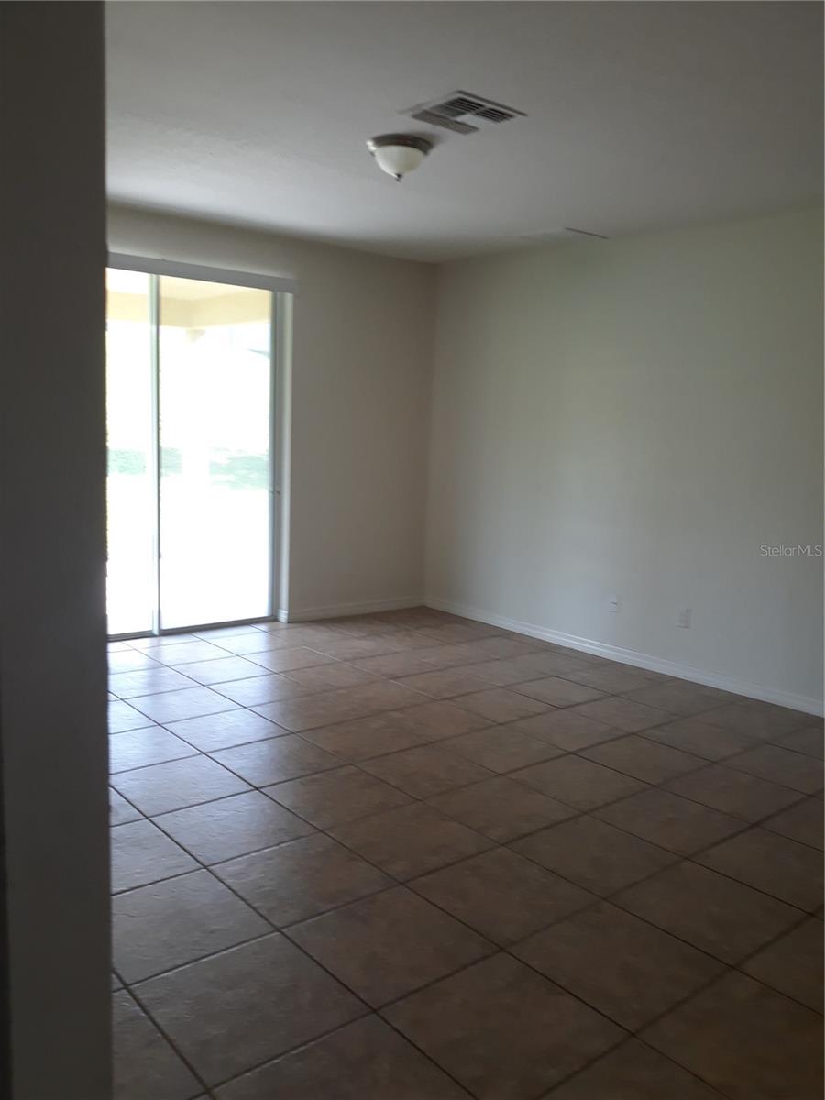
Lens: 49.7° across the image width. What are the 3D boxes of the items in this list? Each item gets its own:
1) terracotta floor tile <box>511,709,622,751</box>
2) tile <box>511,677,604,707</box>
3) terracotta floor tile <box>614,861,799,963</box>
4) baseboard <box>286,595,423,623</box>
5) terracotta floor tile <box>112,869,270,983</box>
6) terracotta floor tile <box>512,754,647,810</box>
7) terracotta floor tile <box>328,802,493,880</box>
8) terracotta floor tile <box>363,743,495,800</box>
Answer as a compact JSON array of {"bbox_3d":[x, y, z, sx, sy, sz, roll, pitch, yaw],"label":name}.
[{"bbox_3d":[0.768,0.903,4.447,0.454,0.012,0.452,-4,10,-40],"label":"terracotta floor tile"},{"bbox_3d":[0.825,0.816,5.108,0.457,0.010,0.457,-4,10,-39],"label":"tile"},{"bbox_3d":[0.935,1.139,2.821,0.454,0.012,0.452,-4,10,-40],"label":"terracotta floor tile"},{"bbox_3d":[-0.420,0.462,6.965,1.284,0.088,0.015,-4,10,-39],"label":"baseboard"},{"bbox_3d":[-0.711,1.099,2.627,0.454,0.012,0.452,-4,10,-40],"label":"terracotta floor tile"},{"bbox_3d":[0.704,0.991,3.818,0.457,0.010,0.457,-4,10,-39],"label":"terracotta floor tile"},{"bbox_3d":[-0.003,1.045,3.216,0.454,0.012,0.452,-4,10,-40],"label":"terracotta floor tile"},{"bbox_3d":[0.059,0.957,3.857,0.454,0.012,0.452,-4,10,-40],"label":"terracotta floor tile"}]

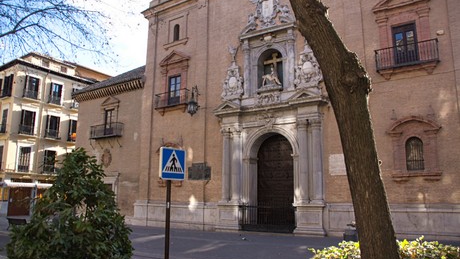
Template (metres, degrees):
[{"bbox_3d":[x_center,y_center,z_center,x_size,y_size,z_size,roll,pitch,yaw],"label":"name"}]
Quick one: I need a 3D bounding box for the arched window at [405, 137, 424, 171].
[{"bbox_3d":[8.284,1.085,15.446,0.680,1.496,0.220,-7,-14,31],"label":"arched window"}]

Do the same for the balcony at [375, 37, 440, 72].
[{"bbox_3d":[8.175,-3.286,15.960,2.539,1.114,0.620,-7,-14,31],"label":"balcony"}]

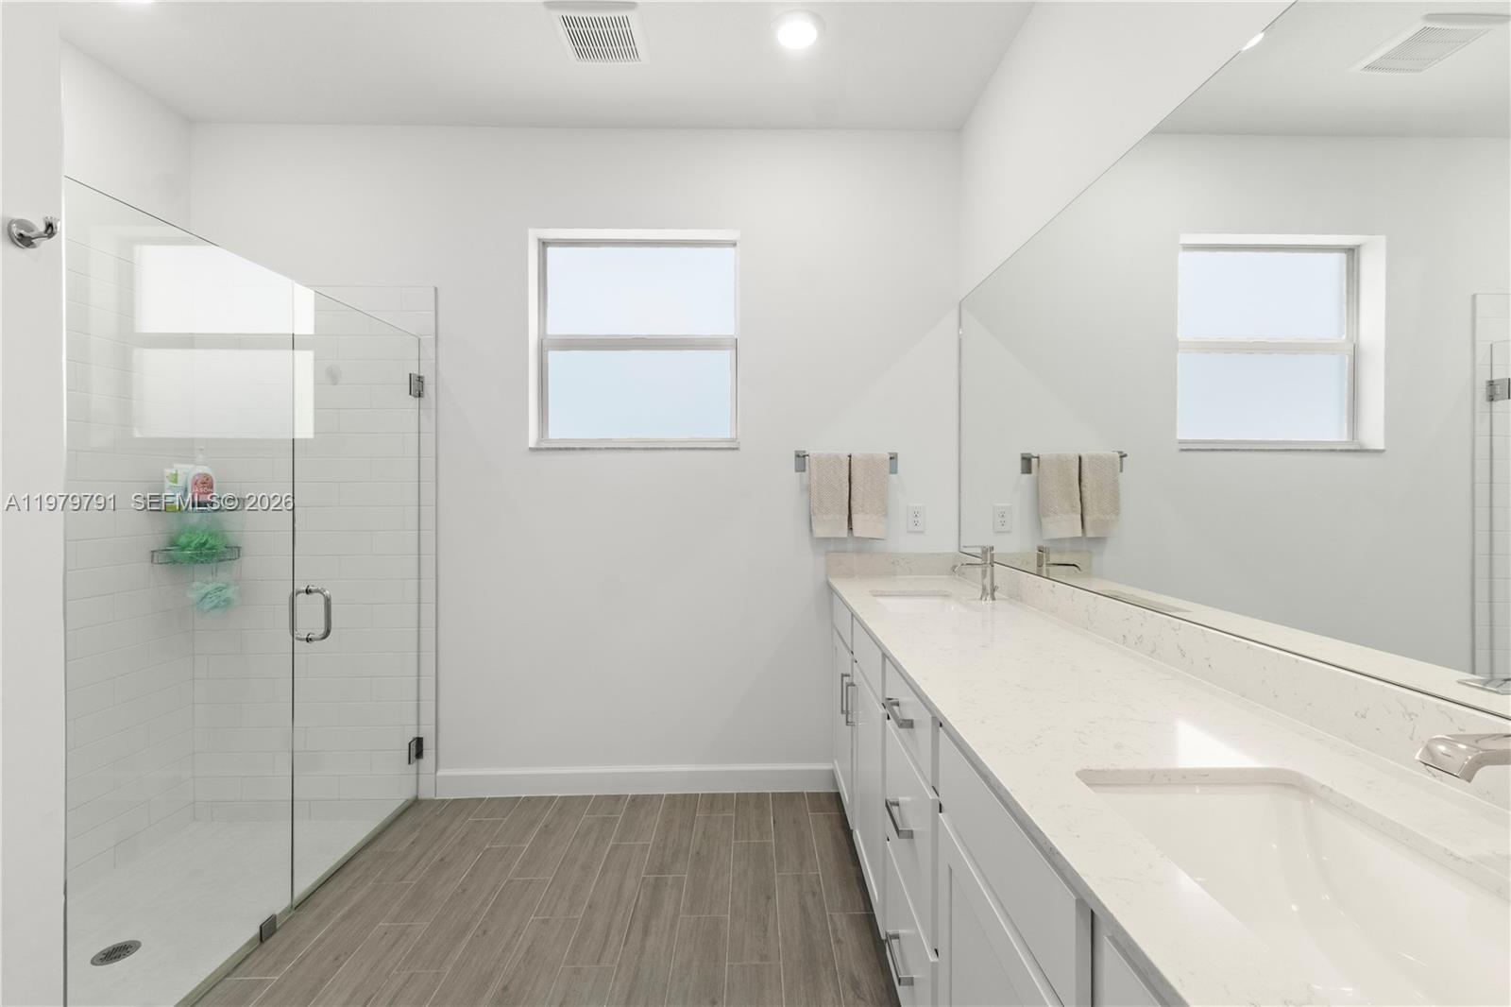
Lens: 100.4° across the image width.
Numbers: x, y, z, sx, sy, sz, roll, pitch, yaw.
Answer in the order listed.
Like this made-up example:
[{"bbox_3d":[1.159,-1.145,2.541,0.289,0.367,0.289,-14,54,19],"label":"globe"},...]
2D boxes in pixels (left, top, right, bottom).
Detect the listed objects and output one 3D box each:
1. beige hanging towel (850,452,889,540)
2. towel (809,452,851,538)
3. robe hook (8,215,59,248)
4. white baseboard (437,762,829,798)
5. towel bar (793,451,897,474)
[{"bbox_3d":[0.473,-0.030,2.645,0.158,0.353,0.056,0,1,-1],"label":"beige hanging towel"},{"bbox_3d":[0.307,-0.030,2.642,0.165,0.353,0.056,0,1,-1],"label":"towel"},{"bbox_3d":[-1.328,-0.501,1.165,0.055,0.056,0.051,0,1,0],"label":"robe hook"},{"bbox_3d":[-0.500,1.185,2.687,1.704,0.115,0.015,0,1,-1],"label":"white baseboard"},{"bbox_3d":[0.389,-0.175,2.652,0.441,0.092,0.068,0,1,-1],"label":"towel bar"}]

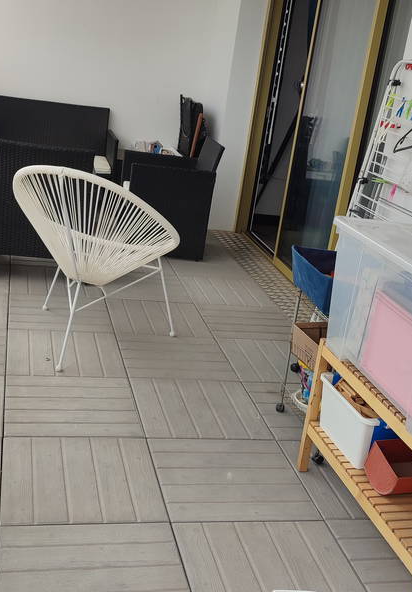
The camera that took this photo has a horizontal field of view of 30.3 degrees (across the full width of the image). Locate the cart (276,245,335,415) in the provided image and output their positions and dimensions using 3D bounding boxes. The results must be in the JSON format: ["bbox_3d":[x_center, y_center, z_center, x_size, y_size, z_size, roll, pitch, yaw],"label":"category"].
[{"bbox_3d":[0.488,0.220,2.860,0.300,0.685,0.475,3,19,-15],"label":"cart"}]

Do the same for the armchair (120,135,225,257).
[{"bbox_3d":[-0.271,-0.704,5.194,0.610,0.765,0.560,3,19,-15],"label":"armchair"}]

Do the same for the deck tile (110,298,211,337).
[{"bbox_3d":[-0.255,0.126,3.967,0.500,0.030,0.500,3,19,-15],"label":"deck tile"}]

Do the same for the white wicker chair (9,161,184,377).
[{"bbox_3d":[-0.487,-0.199,3.438,0.743,0.846,0.805,13,19,15],"label":"white wicker chair"}]

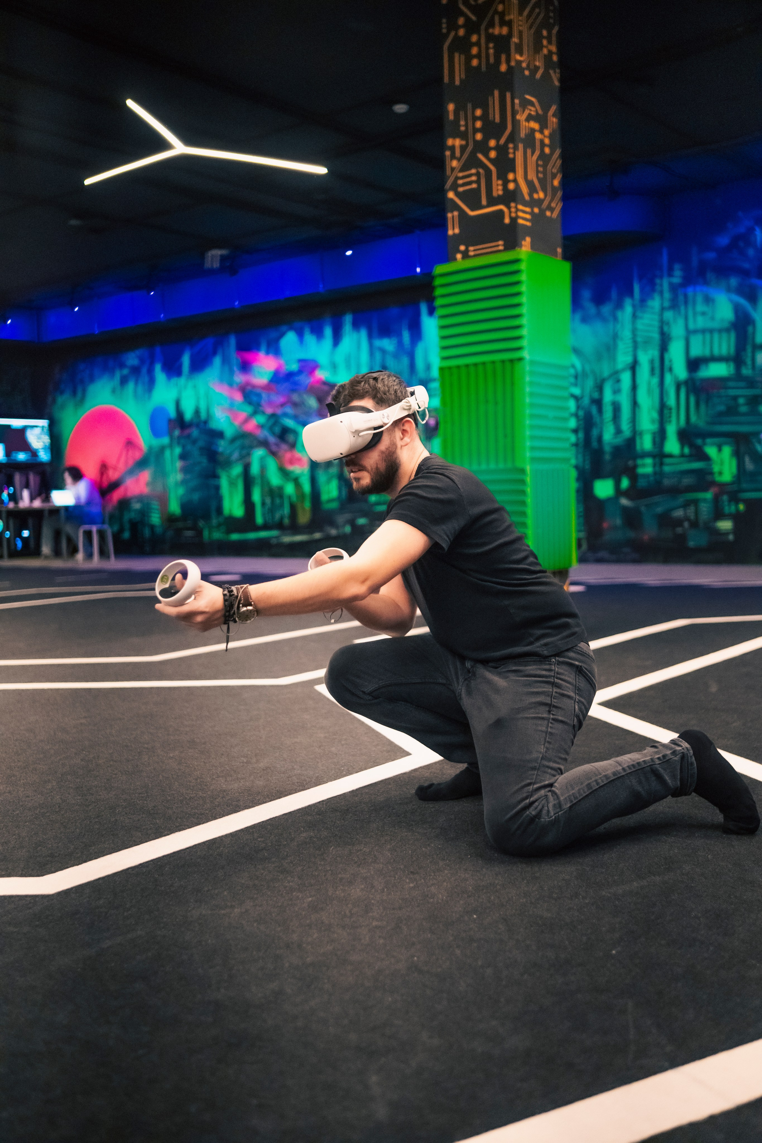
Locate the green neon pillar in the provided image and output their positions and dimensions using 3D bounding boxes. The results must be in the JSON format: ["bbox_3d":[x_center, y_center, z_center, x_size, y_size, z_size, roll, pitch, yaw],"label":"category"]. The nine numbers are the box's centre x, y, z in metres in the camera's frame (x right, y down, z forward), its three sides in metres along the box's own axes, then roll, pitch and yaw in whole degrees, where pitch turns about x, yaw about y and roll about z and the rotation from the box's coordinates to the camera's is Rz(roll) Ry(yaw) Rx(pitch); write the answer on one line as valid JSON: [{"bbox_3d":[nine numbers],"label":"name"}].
[{"bbox_3d":[0.661,-0.799,5.771,0.517,1.560,0.478,1,4,38],"label":"green neon pillar"}]

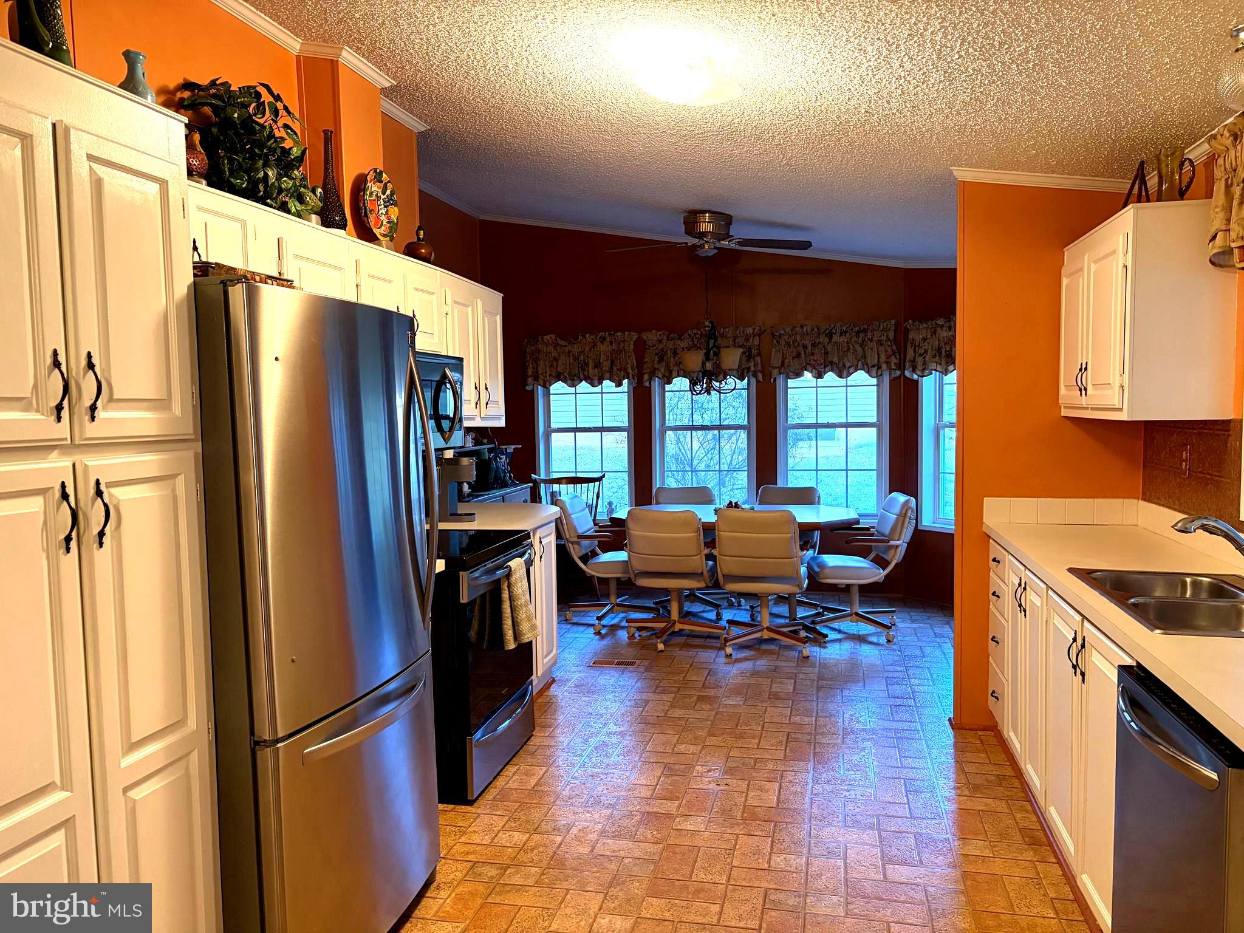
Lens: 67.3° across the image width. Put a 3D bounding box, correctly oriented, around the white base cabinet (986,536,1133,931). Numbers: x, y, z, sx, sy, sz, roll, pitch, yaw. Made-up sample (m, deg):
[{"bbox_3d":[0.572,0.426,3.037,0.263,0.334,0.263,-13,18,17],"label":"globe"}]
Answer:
[{"bbox_3d":[1.689,0.800,3.077,0.600,0.860,2.050,0,4,13],"label":"white base cabinet"}]

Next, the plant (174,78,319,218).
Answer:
[{"bbox_3d":[-1.160,-0.995,2.941,0.390,0.420,0.450,0,4,13],"label":"plant"}]

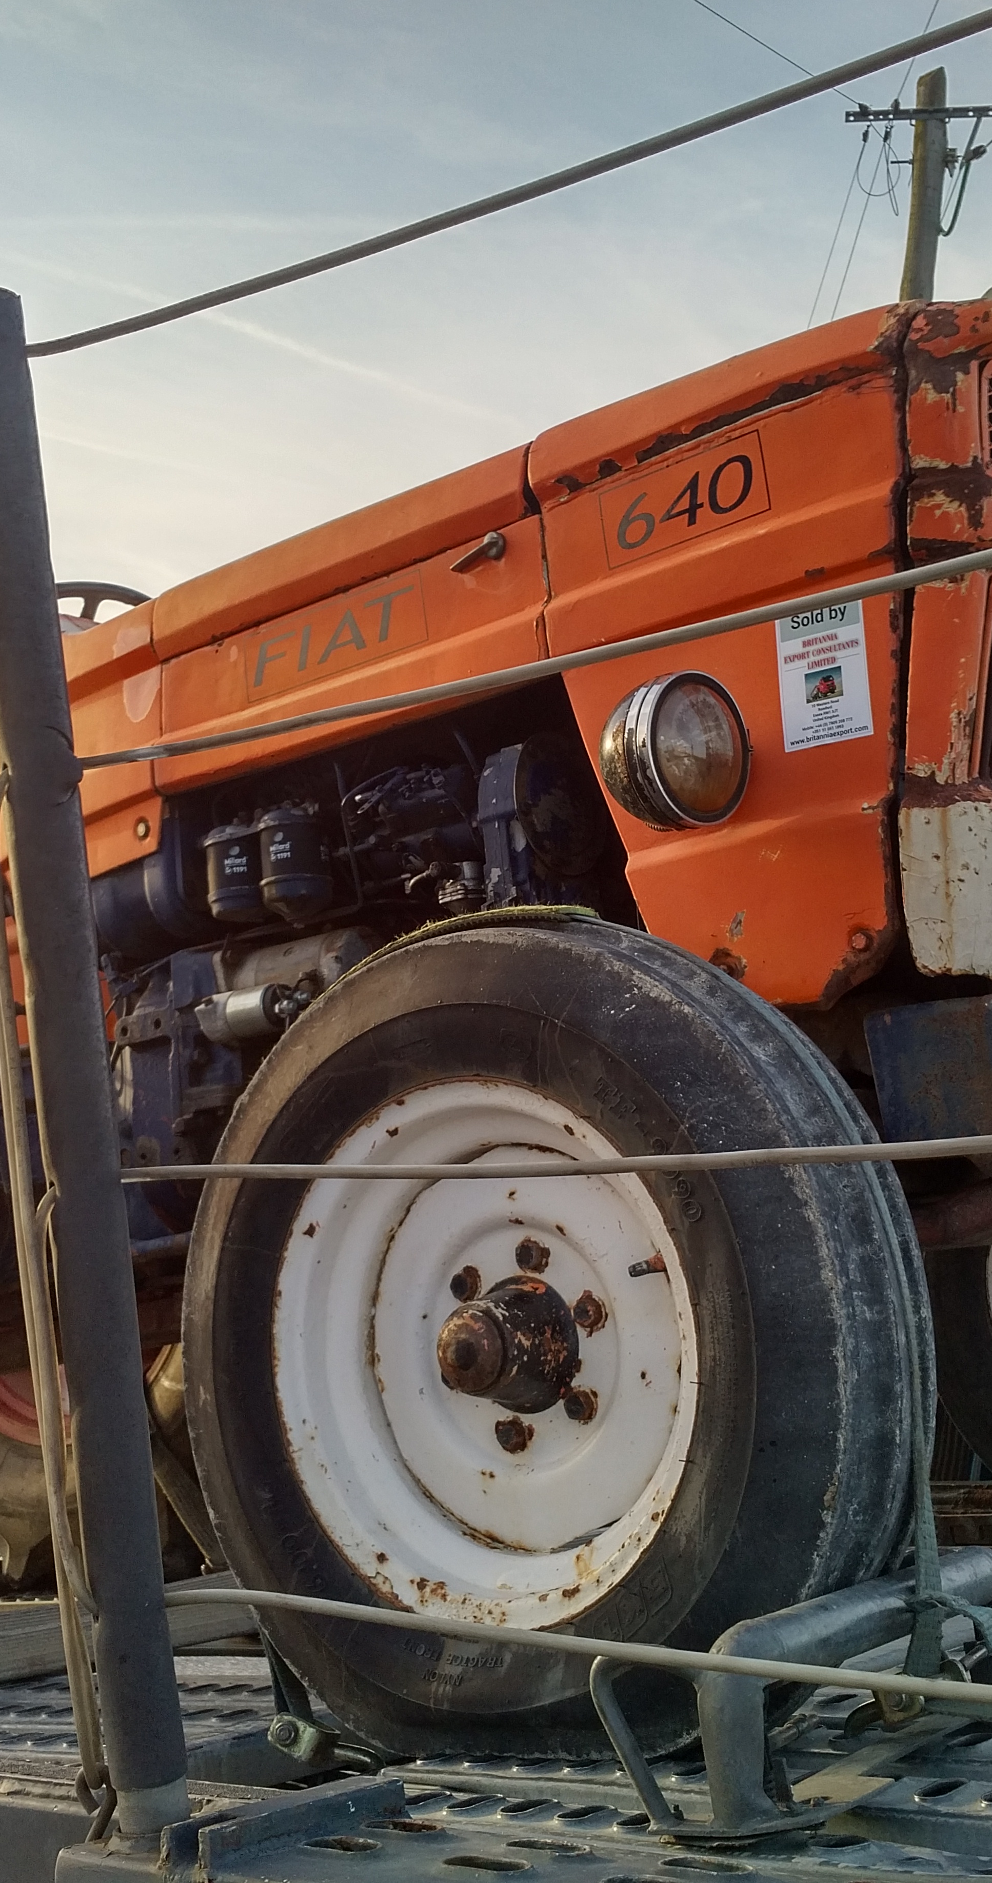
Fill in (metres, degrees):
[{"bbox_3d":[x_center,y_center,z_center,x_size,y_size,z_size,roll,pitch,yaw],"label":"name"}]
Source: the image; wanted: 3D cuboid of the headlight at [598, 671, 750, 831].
[{"bbox_3d":[0.174,-0.194,2.020,0.157,0.157,0.122,6,-6,-43],"label":"headlight"}]

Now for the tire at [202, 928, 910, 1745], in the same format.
[{"bbox_3d":[0.021,0.321,1.644,0.722,0.690,0.178,-11,-12,38],"label":"tire"}]

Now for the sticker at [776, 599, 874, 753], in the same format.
[{"bbox_3d":[0.335,-0.273,1.995,0.105,0.147,0.003,-10,-12,43],"label":"sticker"}]

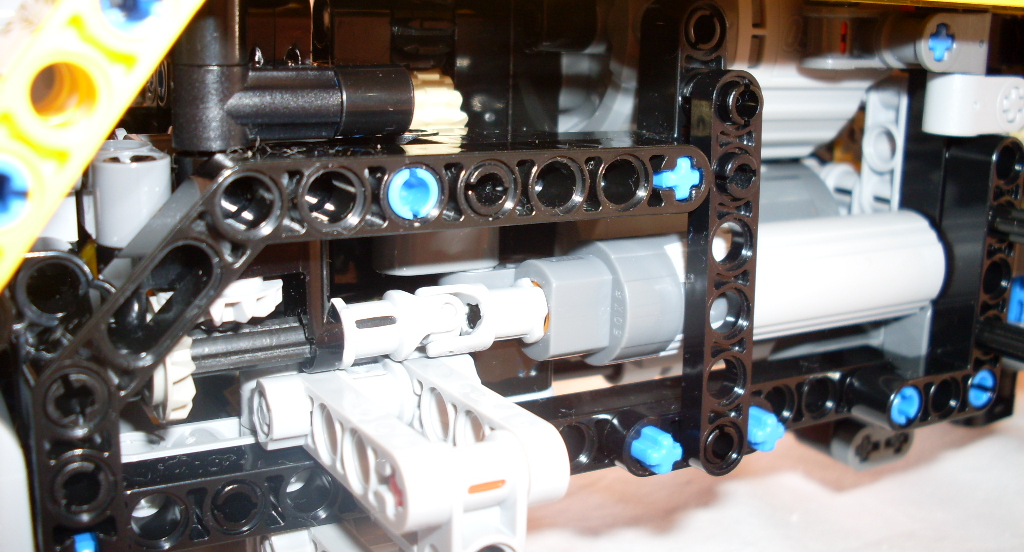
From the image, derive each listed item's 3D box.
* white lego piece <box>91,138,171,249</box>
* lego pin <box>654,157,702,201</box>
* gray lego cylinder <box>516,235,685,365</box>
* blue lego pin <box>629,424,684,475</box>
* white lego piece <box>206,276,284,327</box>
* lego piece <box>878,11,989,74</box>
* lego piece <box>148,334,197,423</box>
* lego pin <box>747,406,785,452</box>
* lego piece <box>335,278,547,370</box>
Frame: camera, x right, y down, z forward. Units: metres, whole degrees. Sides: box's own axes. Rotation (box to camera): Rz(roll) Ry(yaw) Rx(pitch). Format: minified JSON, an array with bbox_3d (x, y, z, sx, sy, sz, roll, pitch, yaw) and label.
[{"bbox_3d":[-0.037,-0.008,0.109,0.007,0.010,0.007,-6,13,-29],"label":"white lego piece"},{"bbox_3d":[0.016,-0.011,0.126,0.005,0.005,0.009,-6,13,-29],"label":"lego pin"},{"bbox_3d":[0.010,0.004,0.134,0.018,0.015,0.015,-6,13,-29],"label":"gray lego cylinder"},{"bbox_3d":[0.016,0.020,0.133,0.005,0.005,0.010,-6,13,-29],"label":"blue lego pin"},{"bbox_3d":[-0.028,0.002,0.112,0.012,0.005,0.012,-6,13,-29],"label":"white lego piece"},{"bbox_3d":[0.053,-0.030,0.143,0.015,0.007,0.008,-6,13,-29],"label":"lego piece"},{"bbox_3d":[-0.034,0.008,0.109,0.006,0.012,0.012,-6,13,-29],"label":"lego piece"},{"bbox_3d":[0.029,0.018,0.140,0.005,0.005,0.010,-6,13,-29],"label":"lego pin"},{"bbox_3d":[-0.008,0.005,0.124,0.024,0.008,0.008,-6,13,-29],"label":"lego piece"}]

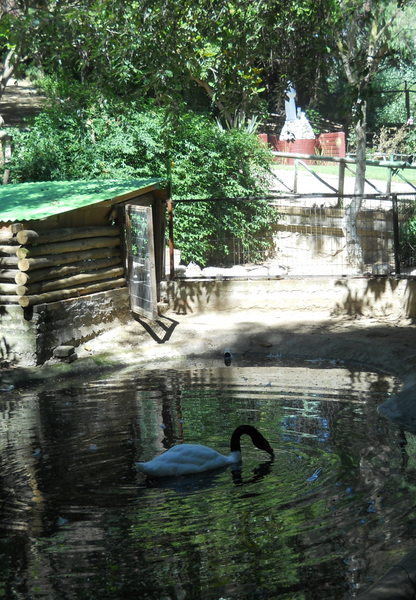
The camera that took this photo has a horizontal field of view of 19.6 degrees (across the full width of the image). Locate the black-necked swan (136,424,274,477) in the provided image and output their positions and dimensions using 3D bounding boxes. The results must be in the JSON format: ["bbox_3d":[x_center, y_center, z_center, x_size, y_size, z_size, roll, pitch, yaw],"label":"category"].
[{"bbox_3d":[-0.010,0.821,6.550,0.790,0.220,0.280,-3,5,-28],"label":"black-necked swan"}]

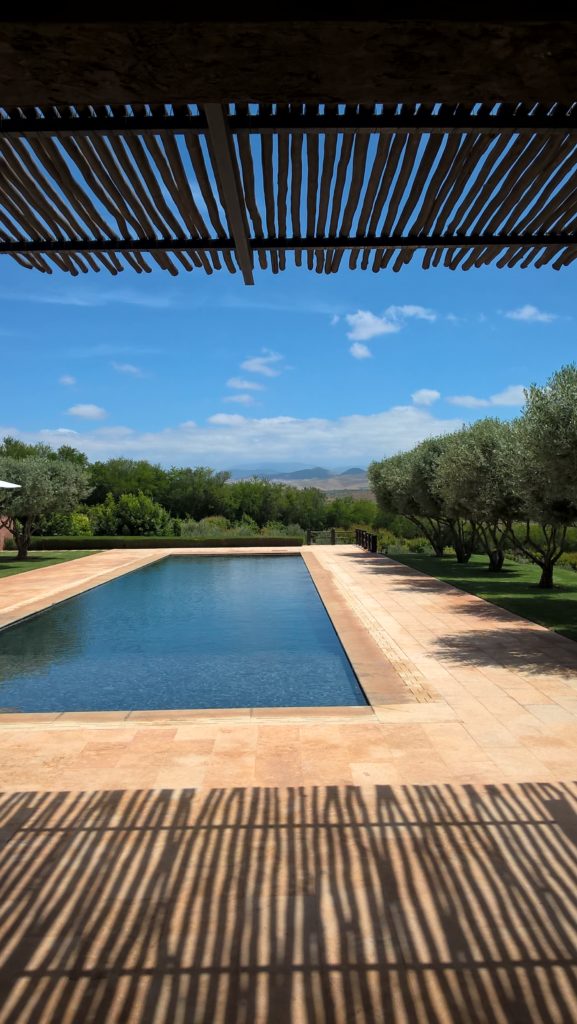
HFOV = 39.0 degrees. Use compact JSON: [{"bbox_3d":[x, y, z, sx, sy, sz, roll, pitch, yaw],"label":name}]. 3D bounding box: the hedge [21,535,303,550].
[{"bbox_3d":[-5.460,1.290,34.500,12.100,0.460,1.250,-1,0,-1],"label":"hedge"}]

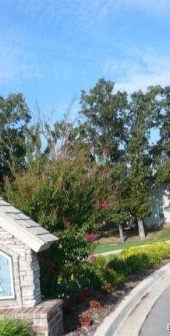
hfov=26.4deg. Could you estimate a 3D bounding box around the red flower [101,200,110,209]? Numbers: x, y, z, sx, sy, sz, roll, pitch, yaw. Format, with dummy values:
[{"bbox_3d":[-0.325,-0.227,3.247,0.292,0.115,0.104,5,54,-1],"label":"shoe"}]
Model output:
[{"bbox_3d":[0.393,0.700,6.954,0.160,0.160,0.160,-6,-8,0],"label":"red flower"}]

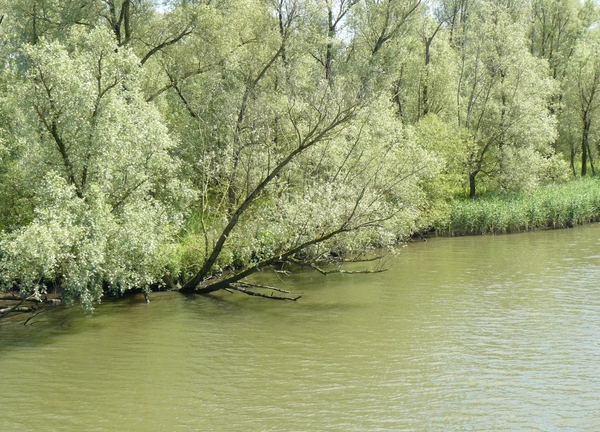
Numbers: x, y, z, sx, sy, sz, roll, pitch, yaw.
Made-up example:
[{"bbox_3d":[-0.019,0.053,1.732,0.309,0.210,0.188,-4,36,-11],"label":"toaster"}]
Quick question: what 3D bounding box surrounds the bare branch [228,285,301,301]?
[{"bbox_3d":[-1.210,2.580,39.200,2.600,0.400,0.800,2,5,21],"label":"bare branch"}]

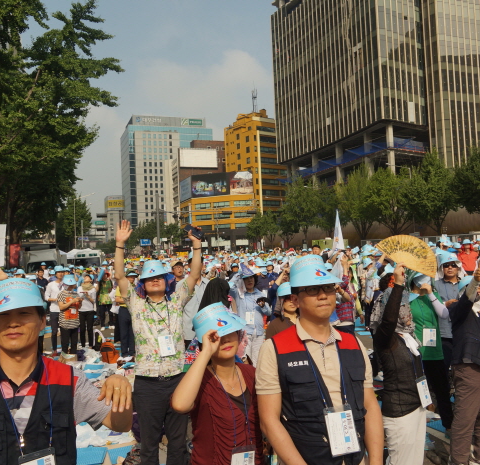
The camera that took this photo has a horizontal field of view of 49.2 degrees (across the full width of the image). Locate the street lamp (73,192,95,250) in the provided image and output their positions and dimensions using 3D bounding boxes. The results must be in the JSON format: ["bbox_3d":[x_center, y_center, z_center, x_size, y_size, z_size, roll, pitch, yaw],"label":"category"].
[{"bbox_3d":[-19.571,0.307,66.000,2.500,10.300,0.350,-2,-3,-15],"label":"street lamp"}]

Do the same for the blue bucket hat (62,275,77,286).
[{"bbox_3d":[-3.226,0.911,9.950,0.250,0.150,0.260,-2,15,-14],"label":"blue bucket hat"}]

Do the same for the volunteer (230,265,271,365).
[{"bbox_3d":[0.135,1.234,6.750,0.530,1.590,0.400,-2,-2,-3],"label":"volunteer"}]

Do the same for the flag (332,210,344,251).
[{"bbox_3d":[2.616,0.013,14.000,0.420,1.250,0.250,-3,-3,6],"label":"flag"}]

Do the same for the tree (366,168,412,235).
[{"bbox_3d":[19.473,-2.377,69.217,6.500,12.100,6.500,-1,-3,-21],"label":"tree"}]

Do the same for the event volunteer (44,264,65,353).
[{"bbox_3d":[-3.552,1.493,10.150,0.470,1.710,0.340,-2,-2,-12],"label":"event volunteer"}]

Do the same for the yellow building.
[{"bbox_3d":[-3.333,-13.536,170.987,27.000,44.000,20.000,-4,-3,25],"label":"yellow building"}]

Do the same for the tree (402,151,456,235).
[{"bbox_3d":[22.065,-3.348,62.242,7.000,13.100,7.000,-1,-3,-21],"label":"tree"}]

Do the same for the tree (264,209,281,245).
[{"bbox_3d":[6.205,0.738,106.178,4.800,10.400,4.800,-1,-3,-21],"label":"tree"}]

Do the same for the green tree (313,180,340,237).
[{"bbox_3d":[10.227,-1.069,62.000,4.200,10.000,4.200,-3,-2,0],"label":"green tree"}]

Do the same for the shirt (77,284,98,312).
[{"bbox_3d":[-3.170,1.372,10.900,0.450,0.580,0.270,-2,-3,-6],"label":"shirt"}]

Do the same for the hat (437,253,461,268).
[{"bbox_3d":[2.008,0.270,5.080,0.230,0.150,0.270,-3,-3,17],"label":"hat"}]

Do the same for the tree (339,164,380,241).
[{"bbox_3d":[12.324,-1.714,55.000,4.500,10.500,4.500,-3,-2,0],"label":"tree"}]

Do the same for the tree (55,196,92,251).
[{"bbox_3d":[-22.225,0.499,70.000,5.200,10.500,5.200,-3,-2,0],"label":"tree"}]

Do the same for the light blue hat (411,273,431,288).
[{"bbox_3d":[1.635,0.430,4.750,0.180,0.125,0.200,-2,9,-18],"label":"light blue hat"}]

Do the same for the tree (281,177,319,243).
[{"bbox_3d":[7.845,-1.456,68.000,4.900,11.500,4.900,-3,-2,0],"label":"tree"}]

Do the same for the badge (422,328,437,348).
[{"bbox_3d":[1.716,0.951,4.750,0.120,0.165,0.012,-3,-2,7],"label":"badge"}]

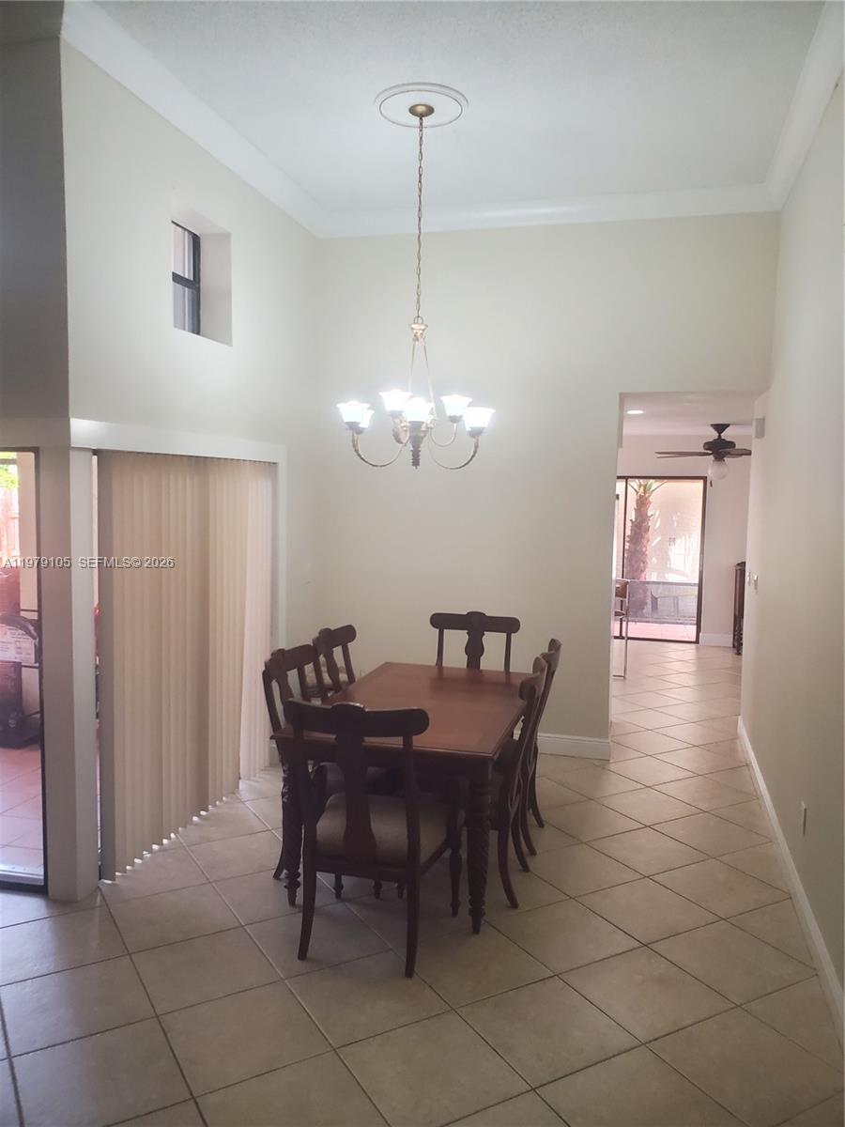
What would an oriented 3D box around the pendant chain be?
[{"bbox_3d":[-0.016,-1.720,4.230,0.030,1.010,0.030,1,5,0],"label":"pendant chain"}]

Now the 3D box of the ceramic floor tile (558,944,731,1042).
[{"bbox_3d":[0.818,1.569,3.105,0.448,0.010,0.448,-2,5,-30],"label":"ceramic floor tile"}]

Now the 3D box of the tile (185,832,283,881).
[{"bbox_3d":[-0.878,1.451,4.227,0.452,0.010,0.452,-2,6,-30],"label":"tile"}]

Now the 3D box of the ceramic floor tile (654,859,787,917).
[{"bbox_3d":[1.385,1.508,3.953,0.448,0.010,0.448,-2,5,-30],"label":"ceramic floor tile"}]

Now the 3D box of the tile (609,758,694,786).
[{"bbox_3d":[1.498,1.373,5.592,0.448,0.010,0.448,-2,5,-30],"label":"tile"}]

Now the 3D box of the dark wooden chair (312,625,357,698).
[{"bbox_3d":[-0.248,0.887,4.701,0.612,1.036,0.566,2,5,17],"label":"dark wooden chair"}]

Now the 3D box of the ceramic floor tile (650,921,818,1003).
[{"bbox_3d":[1.204,1.540,3.301,0.449,0.010,0.449,-2,5,-30],"label":"ceramic floor tile"}]

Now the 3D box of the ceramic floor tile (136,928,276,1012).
[{"bbox_3d":[-0.819,1.524,3.187,0.449,0.010,0.449,-2,5,-30],"label":"ceramic floor tile"}]

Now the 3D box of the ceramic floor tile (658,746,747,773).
[{"bbox_3d":[1.895,1.361,5.818,0.448,0.010,0.448,-2,5,-30],"label":"ceramic floor tile"}]

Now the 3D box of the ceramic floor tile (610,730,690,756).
[{"bbox_3d":[1.668,1.324,6.213,0.448,0.010,0.448,-2,5,-30],"label":"ceramic floor tile"}]

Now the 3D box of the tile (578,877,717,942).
[{"bbox_3d":[0.988,1.520,3.727,0.448,0.010,0.448,-2,5,-30],"label":"tile"}]

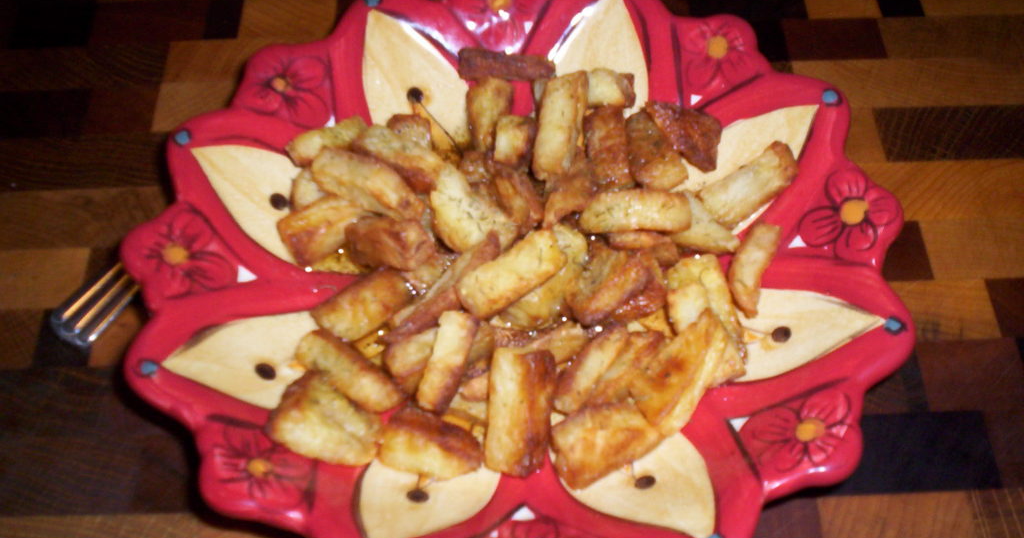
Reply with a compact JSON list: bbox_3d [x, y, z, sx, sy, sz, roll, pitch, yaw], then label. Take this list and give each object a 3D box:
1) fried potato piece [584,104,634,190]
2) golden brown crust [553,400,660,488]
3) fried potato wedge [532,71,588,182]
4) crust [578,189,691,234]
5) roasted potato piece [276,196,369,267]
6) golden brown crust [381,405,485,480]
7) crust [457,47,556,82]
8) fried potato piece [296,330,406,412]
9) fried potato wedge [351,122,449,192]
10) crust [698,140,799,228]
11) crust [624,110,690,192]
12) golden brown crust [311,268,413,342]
[{"bbox_3d":[0.030,-0.038,0.342,0.014,0.012,0.026,-2,73,-1],"label":"fried potato piece"},{"bbox_3d":[0.025,0.043,0.281,0.024,0.012,0.017,-21,79,-16],"label":"golden brown crust"},{"bbox_3d":[0.015,-0.044,0.340,0.015,0.013,0.034,6,71,5],"label":"fried potato wedge"},{"bbox_3d":[0.036,-0.016,0.311,0.029,0.009,0.010,0,55,1],"label":"crust"},{"bbox_3d":[-0.056,-0.012,0.326,0.023,0.013,0.013,-23,32,-14],"label":"roasted potato piece"},{"bbox_3d":[-0.021,0.045,0.280,0.025,0.011,0.013,11,56,9],"label":"golden brown crust"},{"bbox_3d":[-0.002,-0.066,0.353,0.031,0.007,0.008,8,55,7],"label":"crust"},{"bbox_3d":[-0.044,0.028,0.297,0.033,0.009,0.009,29,60,19],"label":"fried potato piece"},{"bbox_3d":[-0.035,-0.034,0.336,0.033,0.011,0.011,30,60,20],"label":"fried potato wedge"},{"bbox_3d":[0.072,-0.025,0.324,0.031,0.009,0.011,-37,62,-13],"label":"crust"},{"bbox_3d":[0.045,-0.038,0.340,0.014,0.012,0.024,-11,55,-6],"label":"crust"},{"bbox_3d":[-0.041,0.010,0.306,0.025,0.010,0.012,-32,60,-19],"label":"golden brown crust"}]

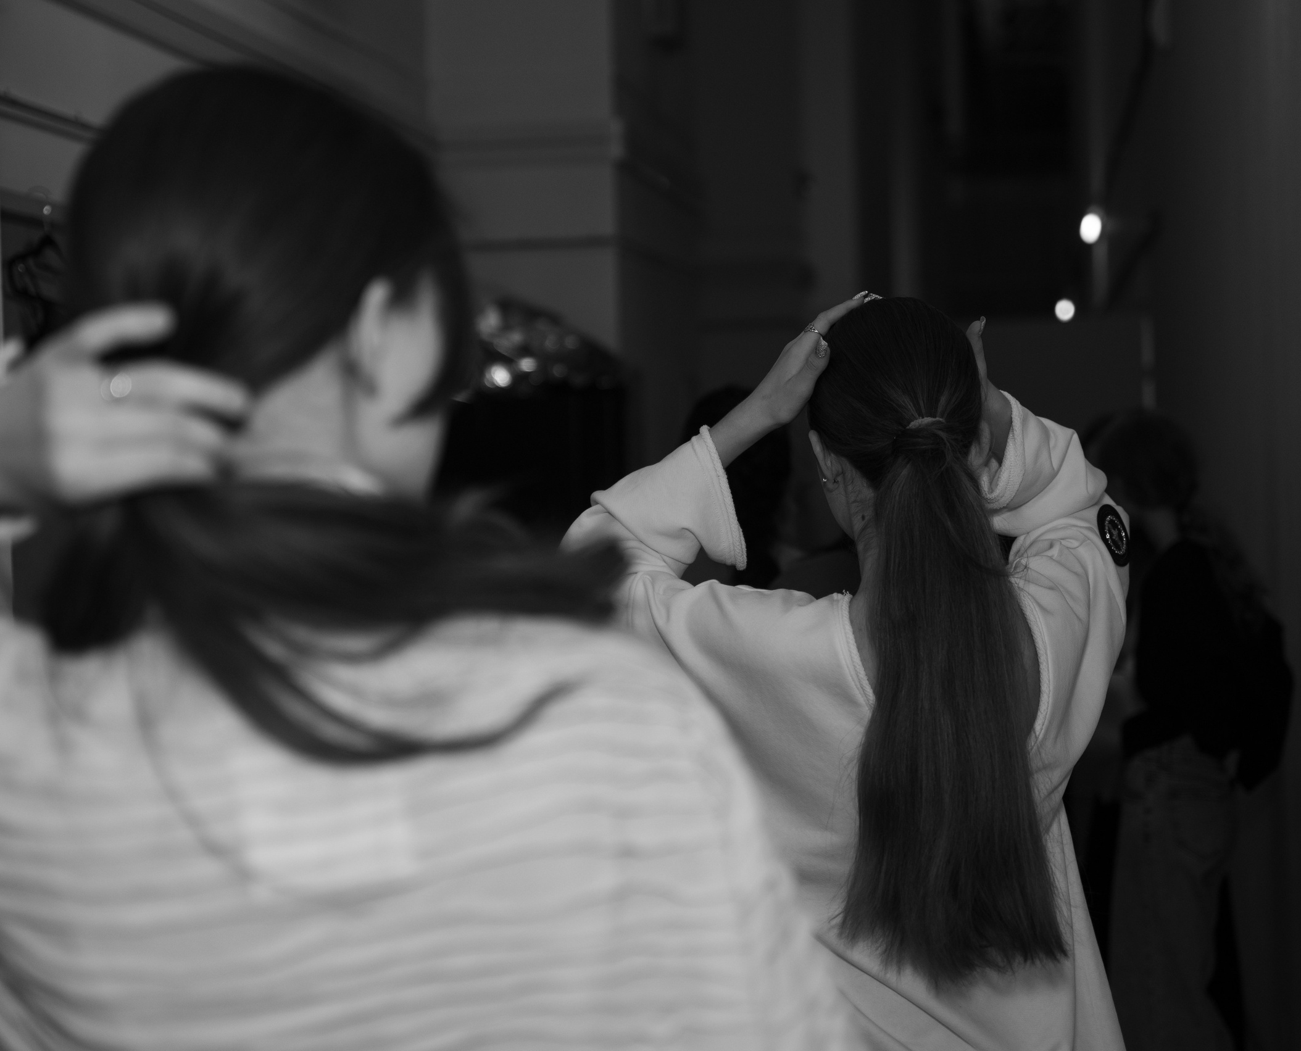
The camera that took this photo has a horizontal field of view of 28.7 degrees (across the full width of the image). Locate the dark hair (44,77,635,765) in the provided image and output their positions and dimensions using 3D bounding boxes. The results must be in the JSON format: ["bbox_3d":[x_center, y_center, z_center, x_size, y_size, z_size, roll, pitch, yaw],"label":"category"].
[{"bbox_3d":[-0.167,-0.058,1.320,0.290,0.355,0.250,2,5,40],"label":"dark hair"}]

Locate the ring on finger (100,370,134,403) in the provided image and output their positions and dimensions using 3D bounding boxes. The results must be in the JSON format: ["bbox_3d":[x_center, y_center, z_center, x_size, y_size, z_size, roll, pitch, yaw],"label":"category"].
[{"bbox_3d":[-0.268,-0.069,1.280,0.005,0.020,0.020,6,-16,-12],"label":"ring on finger"}]

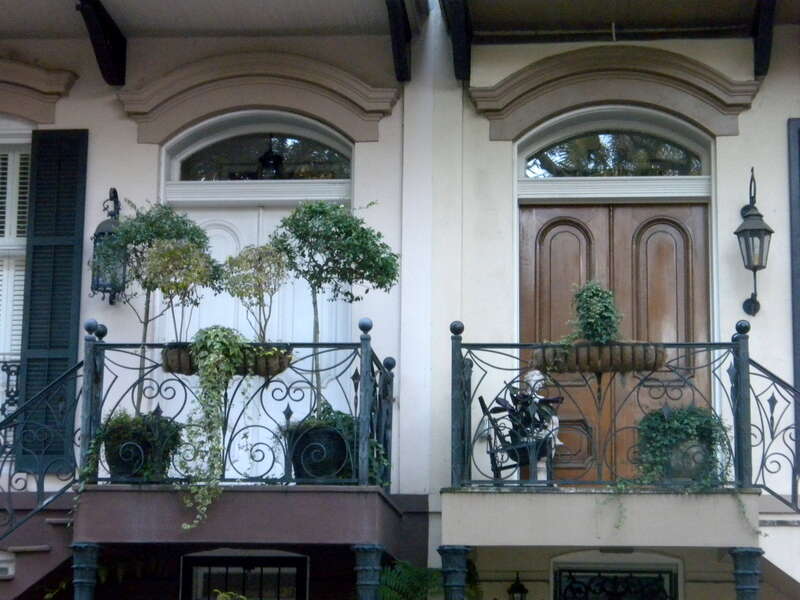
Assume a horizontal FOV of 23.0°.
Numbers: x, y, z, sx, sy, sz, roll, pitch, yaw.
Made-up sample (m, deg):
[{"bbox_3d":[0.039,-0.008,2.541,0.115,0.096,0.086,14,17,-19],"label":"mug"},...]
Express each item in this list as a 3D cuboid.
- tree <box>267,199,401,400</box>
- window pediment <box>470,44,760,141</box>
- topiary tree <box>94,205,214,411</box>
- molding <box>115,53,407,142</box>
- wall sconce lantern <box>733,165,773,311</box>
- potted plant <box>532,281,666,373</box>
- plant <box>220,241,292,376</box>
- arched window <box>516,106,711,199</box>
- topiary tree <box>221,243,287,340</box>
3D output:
[{"bbox_3d":[-0.461,0.003,13.793,0.906,1.448,0.800,0,-12,5],"label":"tree"},{"bbox_3d":[1.641,-1.588,15.064,2.185,0.659,0.270,0,-12,5],"label":"window pediment"},{"bbox_3d":[-1.753,0.038,13.962,0.911,1.538,0.800,0,-12,5],"label":"topiary tree"},{"bbox_3d":[-1.099,-1.569,15.325,2.153,0.641,0.270,0,-12,5],"label":"molding"},{"bbox_3d":[2.630,-0.424,14.649,0.278,1.113,0.420,0,-12,5],"label":"wall sconce lantern"},{"bbox_3d":[1.324,0.176,13.050,0.885,0.622,0.320,0,-12,5],"label":"potted plant"},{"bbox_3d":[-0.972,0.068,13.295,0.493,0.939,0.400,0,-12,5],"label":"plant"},{"bbox_3d":[1.650,-1.111,15.230,1.483,0.734,0.250,0,-12,5],"label":"arched window"},{"bbox_3d":[-0.989,-0.053,13.342,0.467,0.694,0.420,0,-12,5],"label":"topiary tree"}]

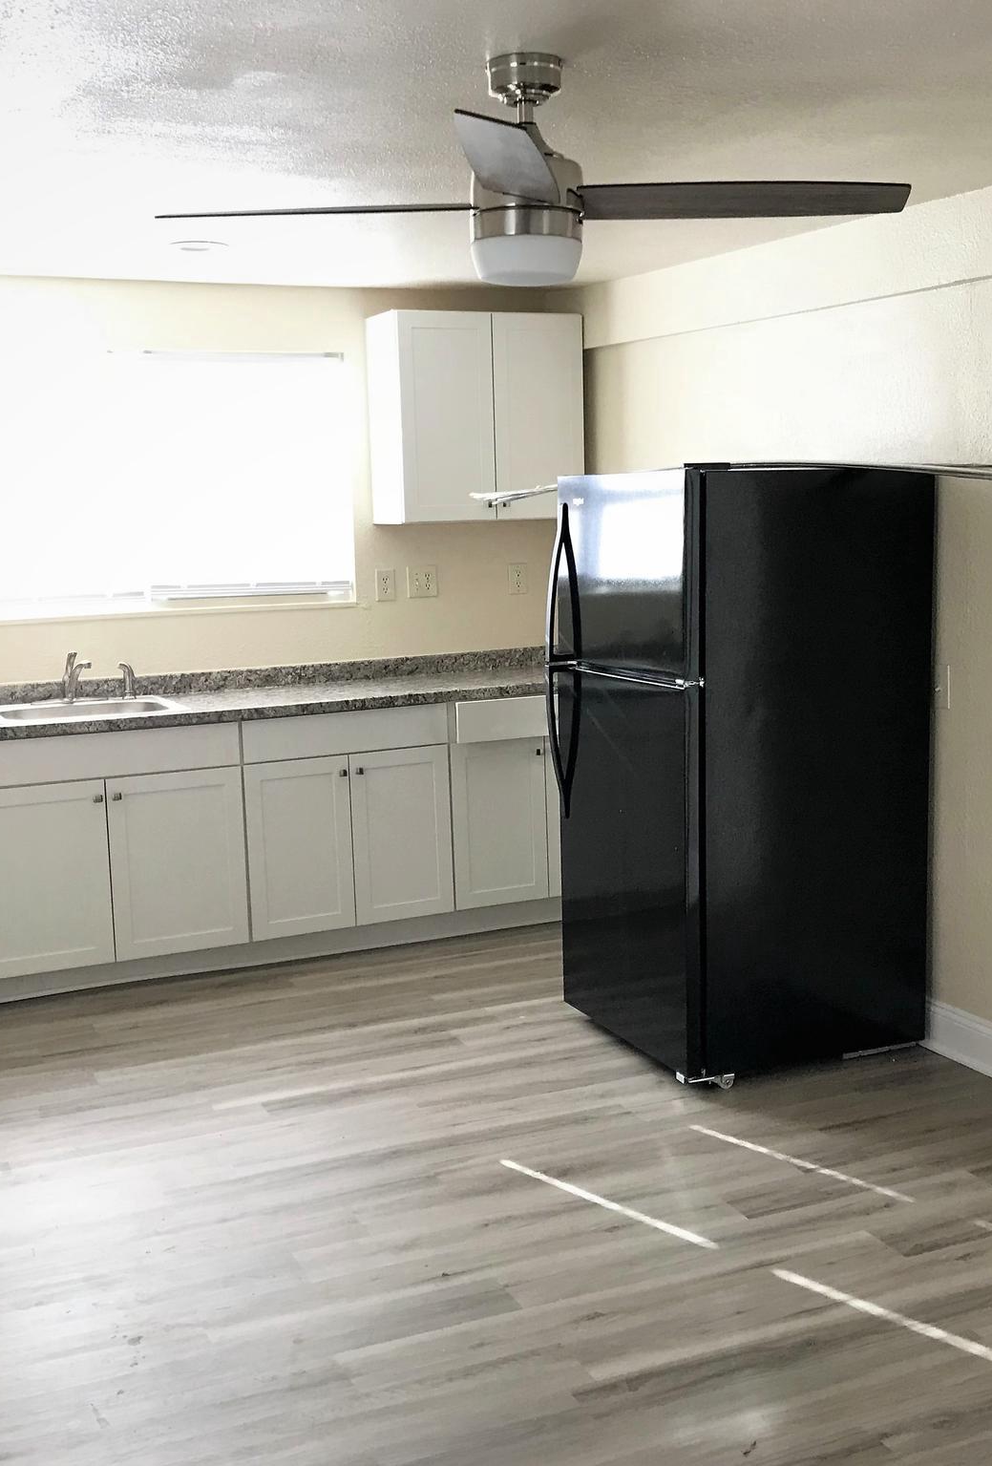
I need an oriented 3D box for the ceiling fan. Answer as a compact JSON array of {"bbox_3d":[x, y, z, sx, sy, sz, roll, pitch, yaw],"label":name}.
[{"bbox_3d":[0.048,-0.996,2.815,1.340,0.380,1.340,-1,8,5],"label":"ceiling fan"}]

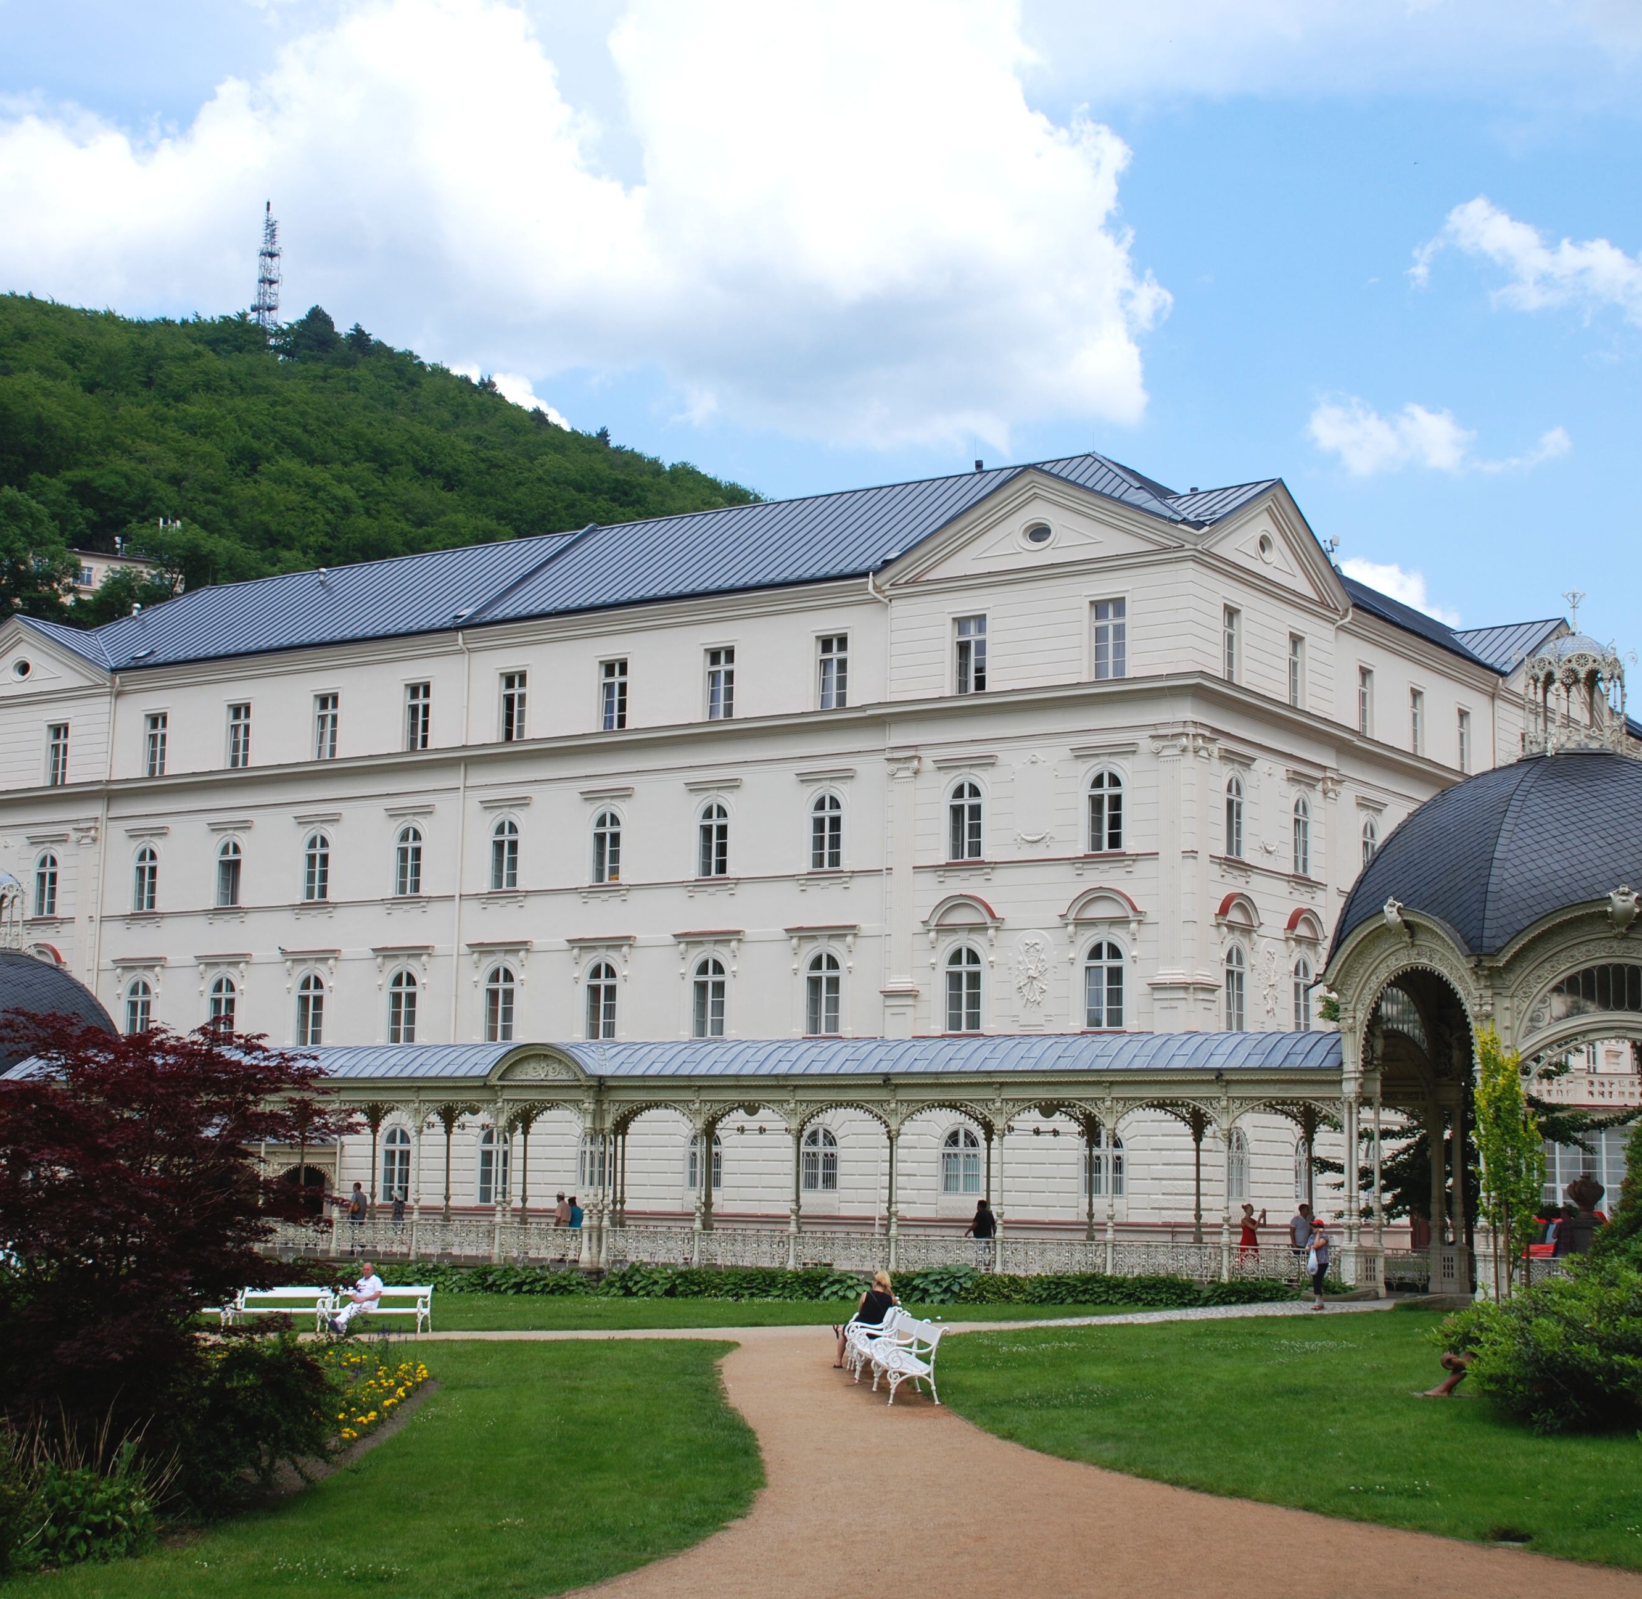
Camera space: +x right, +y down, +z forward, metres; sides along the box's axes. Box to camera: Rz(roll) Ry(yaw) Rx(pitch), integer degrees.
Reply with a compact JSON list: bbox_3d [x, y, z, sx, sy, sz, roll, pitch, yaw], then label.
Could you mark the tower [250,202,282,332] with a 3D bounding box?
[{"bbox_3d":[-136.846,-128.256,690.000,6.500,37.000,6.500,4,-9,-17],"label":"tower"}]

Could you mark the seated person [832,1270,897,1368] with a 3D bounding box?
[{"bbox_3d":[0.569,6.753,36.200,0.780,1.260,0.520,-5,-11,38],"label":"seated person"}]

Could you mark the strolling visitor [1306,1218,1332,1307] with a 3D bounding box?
[{"bbox_3d":[9.019,8.391,50.500,0.420,1.630,0.480,7,-10,-34],"label":"strolling visitor"}]

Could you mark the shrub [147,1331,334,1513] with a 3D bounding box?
[{"bbox_3d":[-3.780,4.064,18.200,1.200,1.200,1.200,1,-8,0],"label":"shrub"}]

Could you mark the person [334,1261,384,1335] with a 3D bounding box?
[{"bbox_3d":[-8.112,8.748,49.000,0.550,1.230,0.800,-5,-10,36],"label":"person"}]

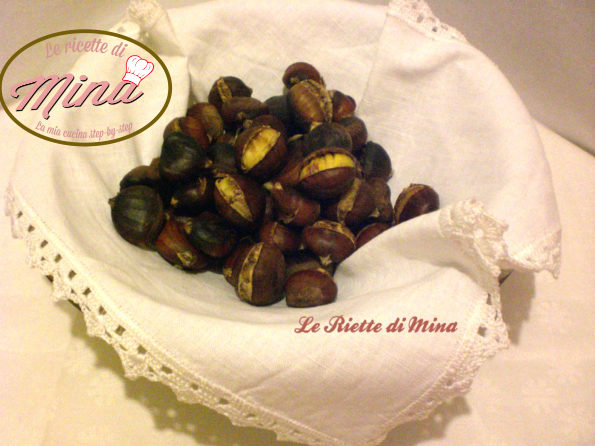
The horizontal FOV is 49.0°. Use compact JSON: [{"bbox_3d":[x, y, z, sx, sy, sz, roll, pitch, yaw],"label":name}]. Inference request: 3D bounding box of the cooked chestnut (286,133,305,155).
[{"bbox_3d":[0.001,-0.052,0.453,0.030,0.026,0.028,0,44,0],"label":"cooked chestnut"}]

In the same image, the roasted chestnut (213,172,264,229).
[{"bbox_3d":[-0.038,-0.015,0.420,0.031,0.030,0.035,-19,49,-17],"label":"roasted chestnut"}]

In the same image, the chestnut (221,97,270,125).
[{"bbox_3d":[-0.037,-0.079,0.462,0.033,0.023,0.028,0,44,0],"label":"chestnut"}]

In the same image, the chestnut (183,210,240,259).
[{"bbox_3d":[-0.056,0.008,0.422,0.034,0.028,0.030,0,44,0],"label":"chestnut"}]

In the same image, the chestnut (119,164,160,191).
[{"bbox_3d":[-0.107,-0.027,0.452,0.032,0.027,0.029,0,44,0],"label":"chestnut"}]

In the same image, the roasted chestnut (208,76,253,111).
[{"bbox_3d":[-0.048,-0.091,0.475,0.033,0.028,0.029,0,42,0],"label":"roasted chestnut"}]

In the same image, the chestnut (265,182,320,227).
[{"bbox_3d":[-0.003,-0.012,0.425,0.036,0.027,0.030,-15,48,-14],"label":"chestnut"}]

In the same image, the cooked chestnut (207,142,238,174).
[{"bbox_3d":[-0.050,-0.044,0.455,0.029,0.026,0.028,0,46,0],"label":"cooked chestnut"}]

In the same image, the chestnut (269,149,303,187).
[{"bbox_3d":[-0.006,-0.036,0.437,0.031,0.027,0.029,0,44,0],"label":"chestnut"}]

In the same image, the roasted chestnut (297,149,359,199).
[{"bbox_3d":[0.019,-0.033,0.422,0.037,0.029,0.031,-8,45,-9],"label":"roasted chestnut"}]

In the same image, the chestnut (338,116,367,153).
[{"bbox_3d":[0.038,-0.063,0.474,0.030,0.027,0.029,0,44,0],"label":"chestnut"}]

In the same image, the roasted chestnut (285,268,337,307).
[{"bbox_3d":[0.008,0.039,0.390,0.031,0.024,0.027,0,42,0],"label":"roasted chestnut"}]

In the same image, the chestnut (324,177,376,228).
[{"bbox_3d":[0.035,-0.014,0.438,0.034,0.029,0.031,0,44,0],"label":"chestnut"}]

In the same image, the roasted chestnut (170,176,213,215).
[{"bbox_3d":[-0.069,-0.019,0.430,0.032,0.027,0.028,-11,43,-12],"label":"roasted chestnut"}]

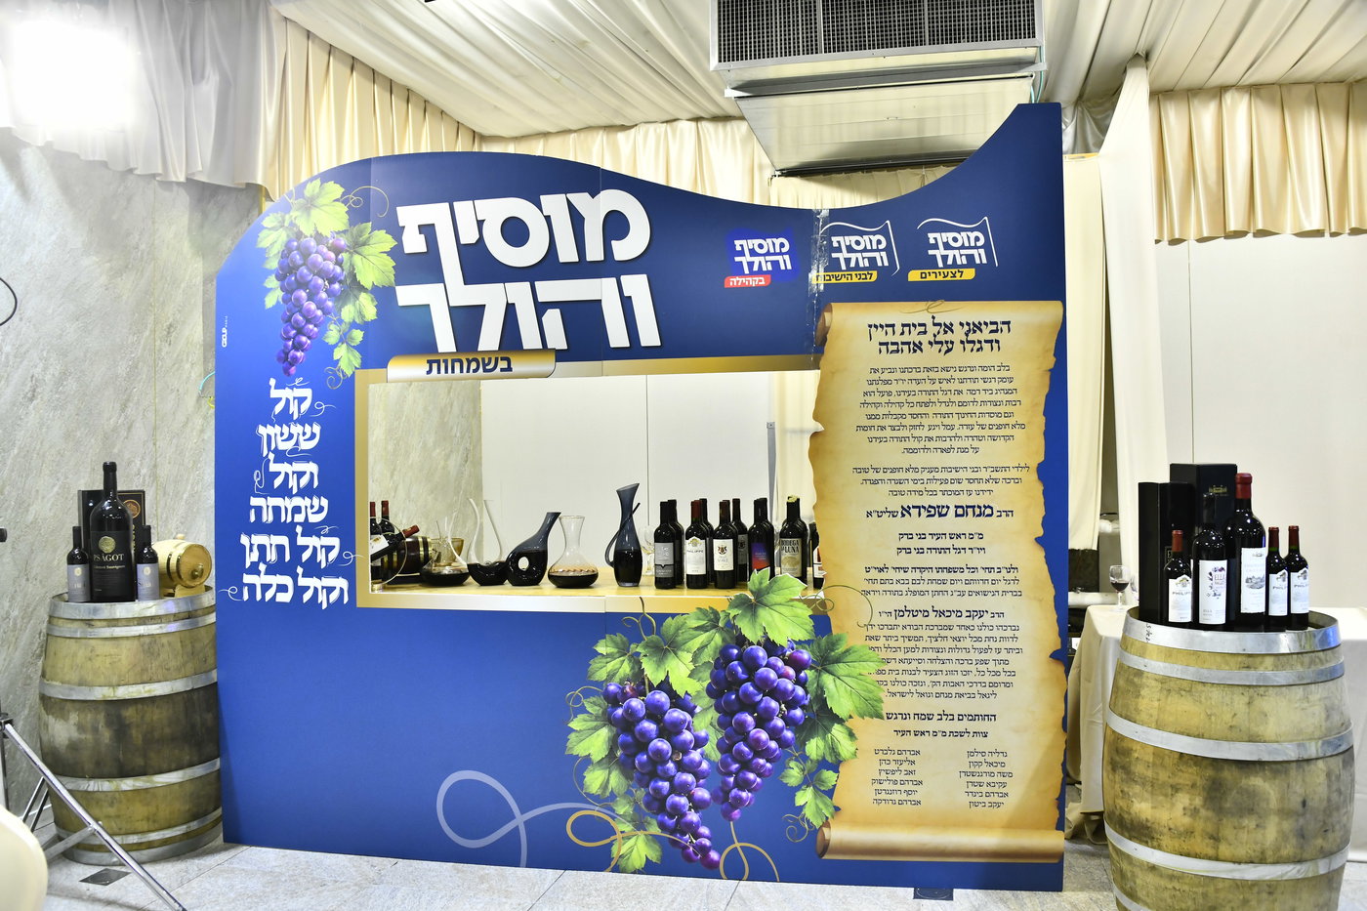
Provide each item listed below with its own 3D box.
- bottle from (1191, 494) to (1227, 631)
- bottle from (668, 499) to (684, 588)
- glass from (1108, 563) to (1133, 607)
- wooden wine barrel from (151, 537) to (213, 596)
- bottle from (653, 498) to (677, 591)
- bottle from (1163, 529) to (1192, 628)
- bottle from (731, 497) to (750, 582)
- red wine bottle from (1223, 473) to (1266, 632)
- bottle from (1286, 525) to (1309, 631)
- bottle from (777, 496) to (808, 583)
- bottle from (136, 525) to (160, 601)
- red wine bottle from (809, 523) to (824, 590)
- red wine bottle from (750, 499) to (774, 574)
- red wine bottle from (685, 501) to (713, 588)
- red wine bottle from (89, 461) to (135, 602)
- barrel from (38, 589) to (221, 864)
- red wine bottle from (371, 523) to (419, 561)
[{"bbox_3d":[1.458,0.306,2.944,0.095,0.398,0.095,-1,0,-3],"label":"bottle"},{"bbox_3d":[-0.034,0.308,3.791,0.075,0.298,0.075,-1,0,-12],"label":"bottle"},{"bbox_3d":[1.874,0.569,4.560,0.087,0.195,0.087,-1,0,23],"label":"glass"},{"bbox_3d":[-1.941,0.431,4.055,0.230,0.236,0.187,-1,0,17],"label":"wooden wine barrel"},{"bbox_3d":[-0.063,0.314,3.700,0.075,0.302,0.075,0,0,7],"label":"bottle"},{"bbox_3d":[1.369,0.356,2.940,0.075,0.300,0.075,0,0,-2],"label":"bottle"},{"bbox_3d":[0.196,0.305,3.847,0.075,0.298,0.075,-1,0,-17],"label":"bottle"},{"bbox_3d":[1.573,0.275,2.980,0.120,0.453,0.120,0,0,-4],"label":"red wine bottle"},{"bbox_3d":[1.744,0.348,3.030,0.075,0.300,0.075,0,0,-14],"label":"bottle"},{"bbox_3d":[0.373,0.303,3.645,0.077,0.298,0.077,-1,0,6],"label":"bottle"},{"bbox_3d":[-1.918,0.398,3.810,0.075,0.298,0.075,0,0,-27],"label":"bottle"},{"bbox_3d":[0.462,0.321,3.626,0.068,0.262,0.068,-1,0,7],"label":"red wine bottle"},{"bbox_3d":[0.266,0.308,3.690,0.075,0.302,0.075,0,0,-7],"label":"red wine bottle"},{"bbox_3d":[0.048,0.310,3.690,0.075,0.303,0.075,0,0,8],"label":"red wine bottle"},{"bbox_3d":[-2.074,0.288,3.858,0.150,0.527,0.150,-1,0,-16],"label":"red wine bottle"},{"bbox_3d":[-2.063,0.989,4.023,0.700,0.950,0.700,-1,0,-28],"label":"barrel"},{"bbox_3d":[-1.099,0.329,3.870,0.300,0.075,0.075,-25,0,6],"label":"red wine bottle"}]

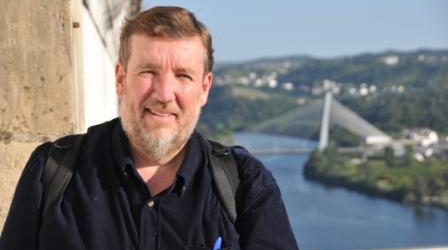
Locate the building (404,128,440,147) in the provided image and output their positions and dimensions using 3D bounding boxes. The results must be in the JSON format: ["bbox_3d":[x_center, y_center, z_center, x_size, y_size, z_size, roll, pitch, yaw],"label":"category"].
[{"bbox_3d":[277.949,17.592,1960.000,46.000,24.000,28.000,0,1,9],"label":"building"}]

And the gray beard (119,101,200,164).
[{"bbox_3d":[-0.112,0.014,2.420,0.138,0.108,0.105,4,1,-3],"label":"gray beard"}]

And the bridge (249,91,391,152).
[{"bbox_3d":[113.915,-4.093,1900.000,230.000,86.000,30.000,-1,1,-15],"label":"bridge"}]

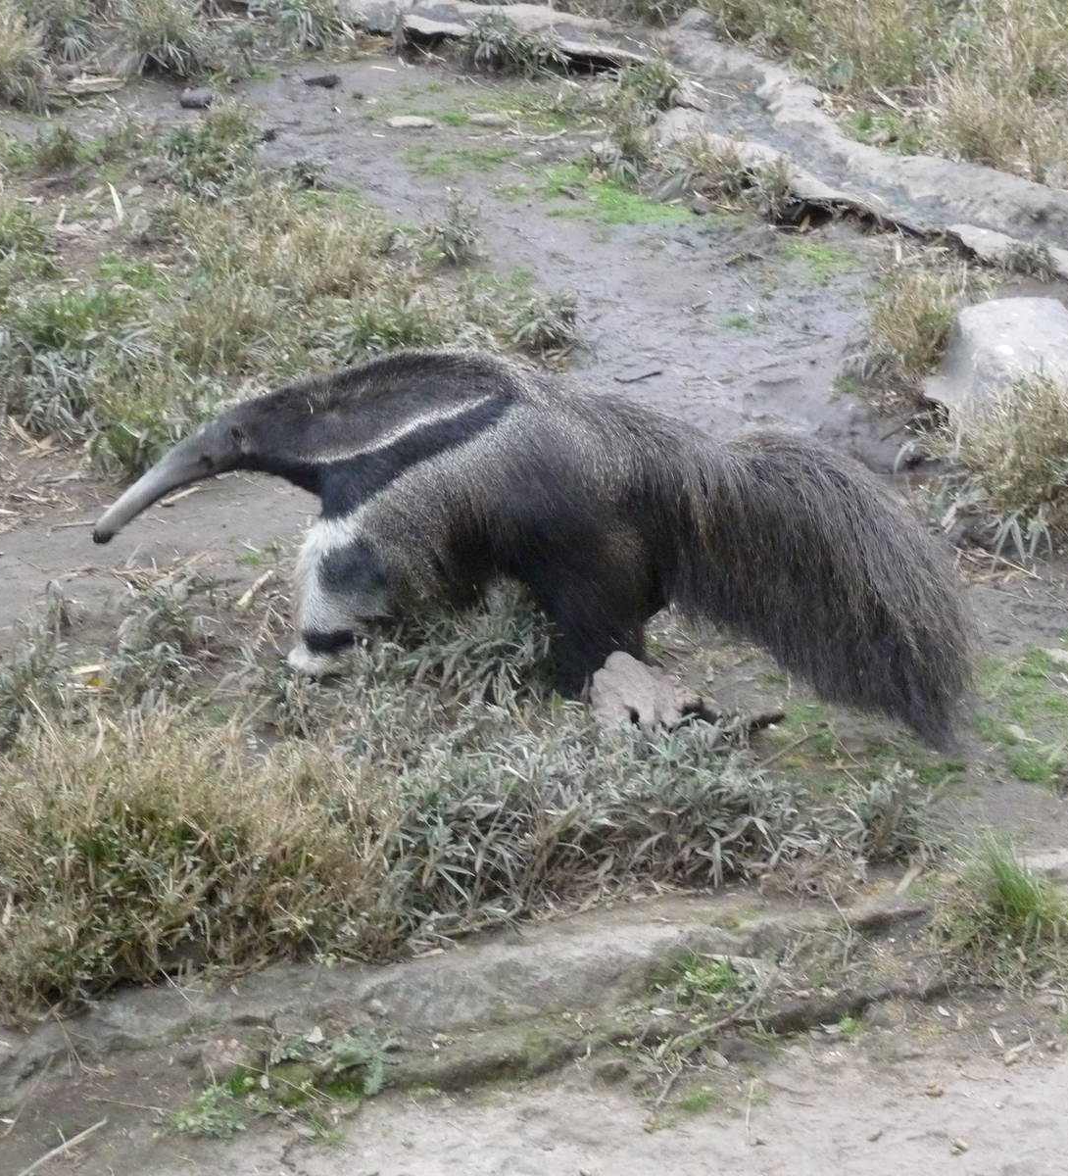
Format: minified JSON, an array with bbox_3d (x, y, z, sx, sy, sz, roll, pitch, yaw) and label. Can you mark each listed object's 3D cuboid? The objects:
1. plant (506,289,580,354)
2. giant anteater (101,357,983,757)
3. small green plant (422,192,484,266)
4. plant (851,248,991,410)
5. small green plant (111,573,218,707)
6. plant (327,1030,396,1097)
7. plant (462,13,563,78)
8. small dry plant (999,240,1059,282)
[{"bbox_3d":[0.019,-0.601,8.578,0.169,0.119,0.143,0,23,0],"label":"plant"},{"bbox_3d":[-0.018,-0.126,7.272,1.746,0.670,0.420,6,25,13],"label":"giant anteater"},{"bbox_3d":[-0.199,-0.890,9.420,0.151,0.148,0.136,0,23,0],"label":"small green plant"},{"bbox_3d":[0.844,-0.565,8.293,0.302,0.321,0.256,0,23,0],"label":"plant"},{"bbox_3d":[-0.685,0.092,7.045,0.206,0.229,0.175,0,23,0],"label":"small green plant"},{"bbox_3d":[-0.262,0.725,5.788,0.105,0.063,0.094,0,23,0],"label":"plant"},{"bbox_3d":[-0.057,-1.475,10.351,0.277,0.132,0.235,0,23,0],"label":"plant"},{"bbox_3d":[1.150,-0.758,8.832,0.137,0.074,0.116,0,23,0],"label":"small dry plant"}]

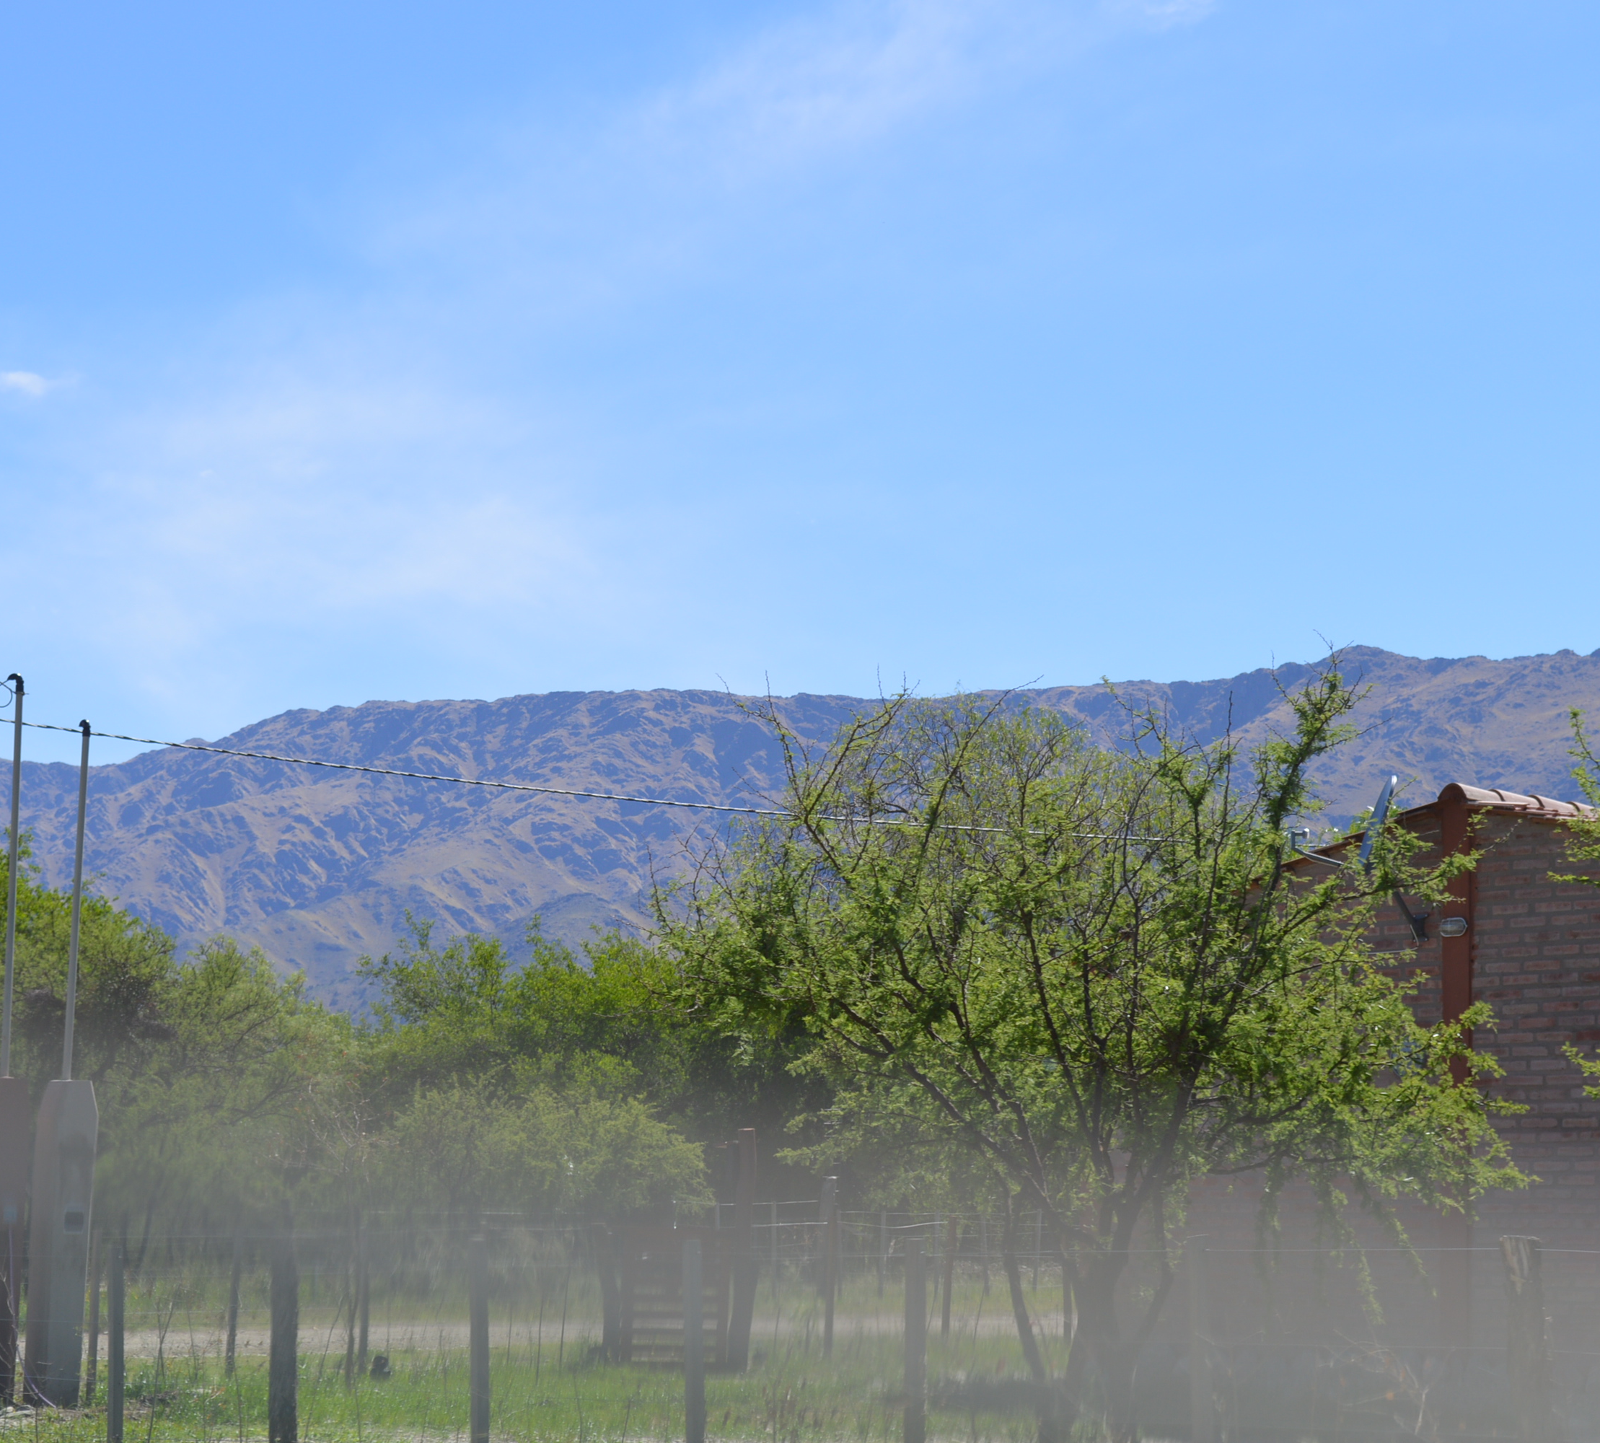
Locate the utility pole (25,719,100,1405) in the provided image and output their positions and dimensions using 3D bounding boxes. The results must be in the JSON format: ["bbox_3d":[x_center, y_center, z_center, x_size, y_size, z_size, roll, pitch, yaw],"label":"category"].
[{"bbox_3d":[-4.418,2.027,23.800,0.300,4.058,0.270,8,-11,-42],"label":"utility pole"}]

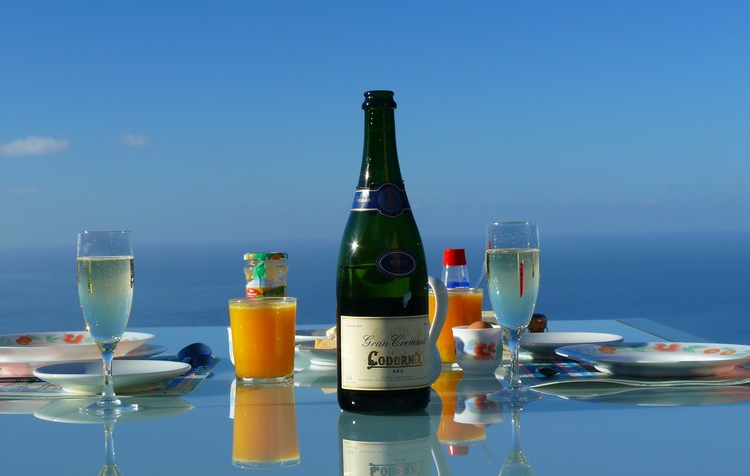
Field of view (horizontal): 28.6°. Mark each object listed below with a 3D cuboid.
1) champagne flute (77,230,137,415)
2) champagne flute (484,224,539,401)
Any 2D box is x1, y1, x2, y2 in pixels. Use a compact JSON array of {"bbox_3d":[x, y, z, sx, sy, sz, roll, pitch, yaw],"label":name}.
[{"bbox_3d":[-0.265,0.080,1.455,0.058,0.177,0.058,-1,1,0],"label":"champagne flute"},{"bbox_3d":[0.140,0.072,1.494,0.058,0.177,0.058,-1,1,0],"label":"champagne flute"}]

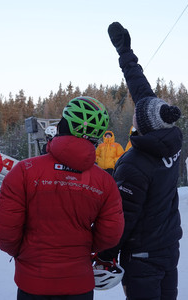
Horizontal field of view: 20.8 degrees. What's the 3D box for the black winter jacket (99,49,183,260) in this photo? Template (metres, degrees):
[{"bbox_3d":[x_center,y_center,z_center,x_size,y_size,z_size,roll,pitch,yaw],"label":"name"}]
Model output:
[{"bbox_3d":[0.300,0.000,3.150,0.520,1.270,0.560,-1,-1,45],"label":"black winter jacket"}]

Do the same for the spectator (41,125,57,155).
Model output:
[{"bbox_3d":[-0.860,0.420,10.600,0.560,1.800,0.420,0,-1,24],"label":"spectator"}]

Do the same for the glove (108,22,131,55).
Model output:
[{"bbox_3d":[0.167,-0.730,3.330,0.130,0.230,0.090,-14,-14,-36],"label":"glove"}]

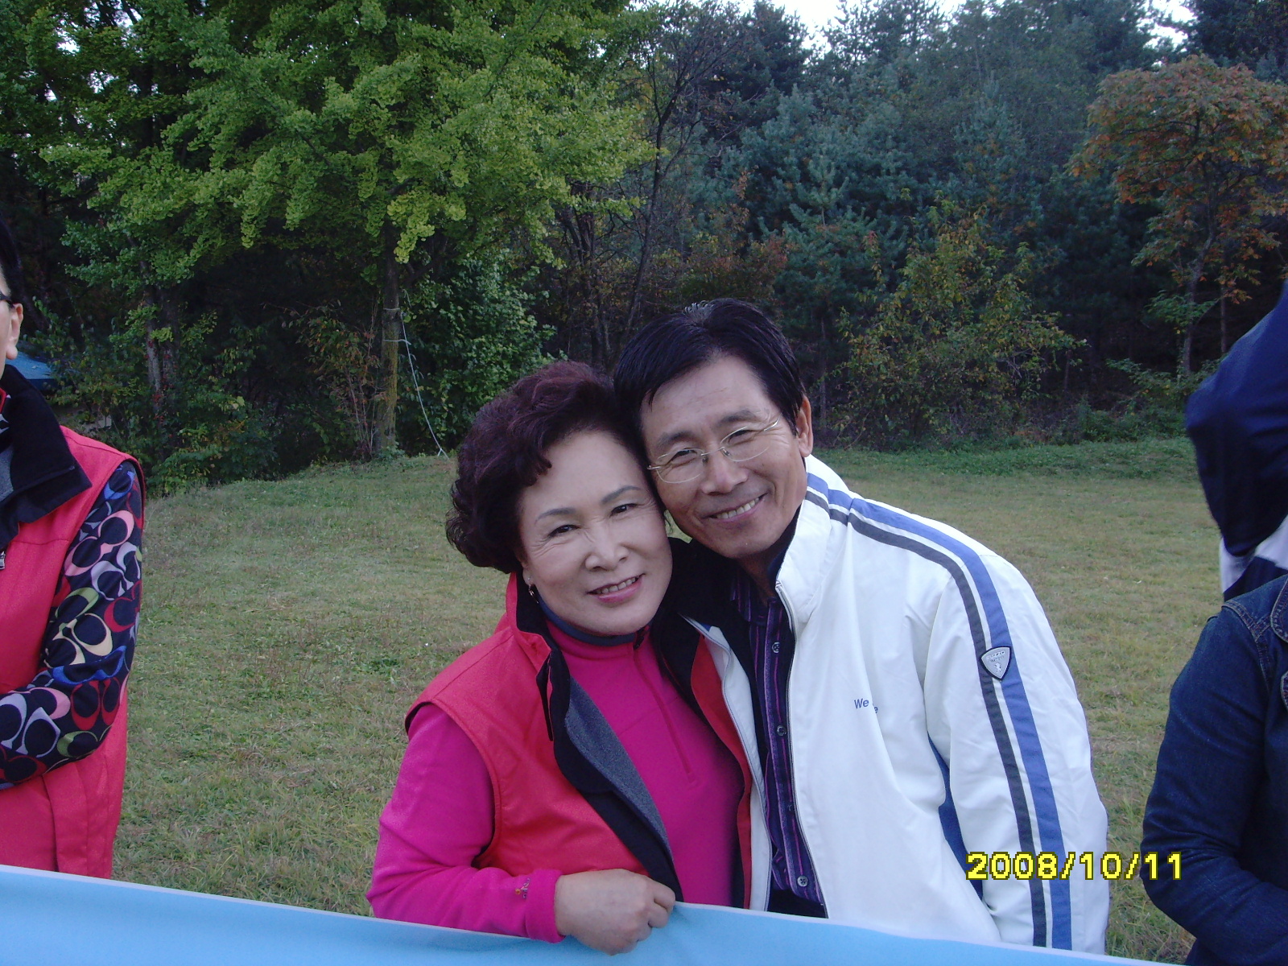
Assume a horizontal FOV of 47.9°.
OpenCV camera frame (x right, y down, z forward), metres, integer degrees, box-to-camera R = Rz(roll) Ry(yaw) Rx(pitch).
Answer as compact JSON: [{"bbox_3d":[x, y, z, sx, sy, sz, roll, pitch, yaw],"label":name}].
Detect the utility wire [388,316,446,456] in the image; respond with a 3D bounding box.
[{"bbox_3d":[-2.658,-1.132,17.000,0.660,1.640,0.300,0,5,-6],"label":"utility wire"}]

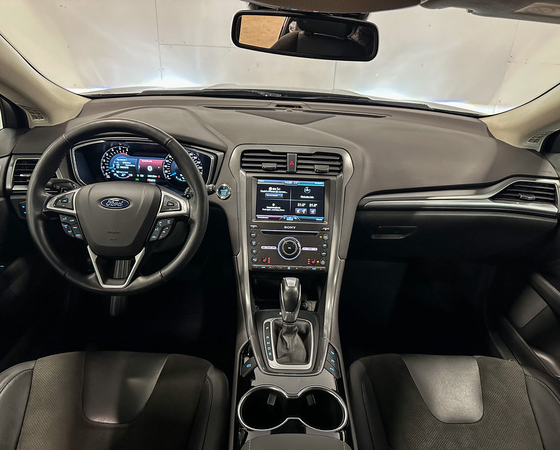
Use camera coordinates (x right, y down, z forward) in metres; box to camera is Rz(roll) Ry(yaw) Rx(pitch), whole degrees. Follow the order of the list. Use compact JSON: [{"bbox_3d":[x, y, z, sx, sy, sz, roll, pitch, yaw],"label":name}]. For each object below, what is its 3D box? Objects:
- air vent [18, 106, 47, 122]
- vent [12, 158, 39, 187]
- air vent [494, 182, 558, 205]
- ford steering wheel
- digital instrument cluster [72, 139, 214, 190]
[{"bbox_3d":[-0.696,-0.312,1.170,0.075,0.048,0.030,-3,7,-12],"label":"air vent"},{"bbox_3d":[-0.645,-0.138,1.100,0.125,0.075,0.040,2,5,-3],"label":"vent"},{"bbox_3d":[0.664,-0.087,1.130,0.172,0.067,0.040,2,5,-3],"label":"air vent"},{"bbox_3d":[-0.347,-0.038,0.913,0.378,0.378,0.110,1,5,-3],"label":"ford steering wheel"},{"bbox_3d":[-0.353,-0.154,1.085,0.355,0.135,0.060,3,5,0],"label":"digital instrument cluster"}]

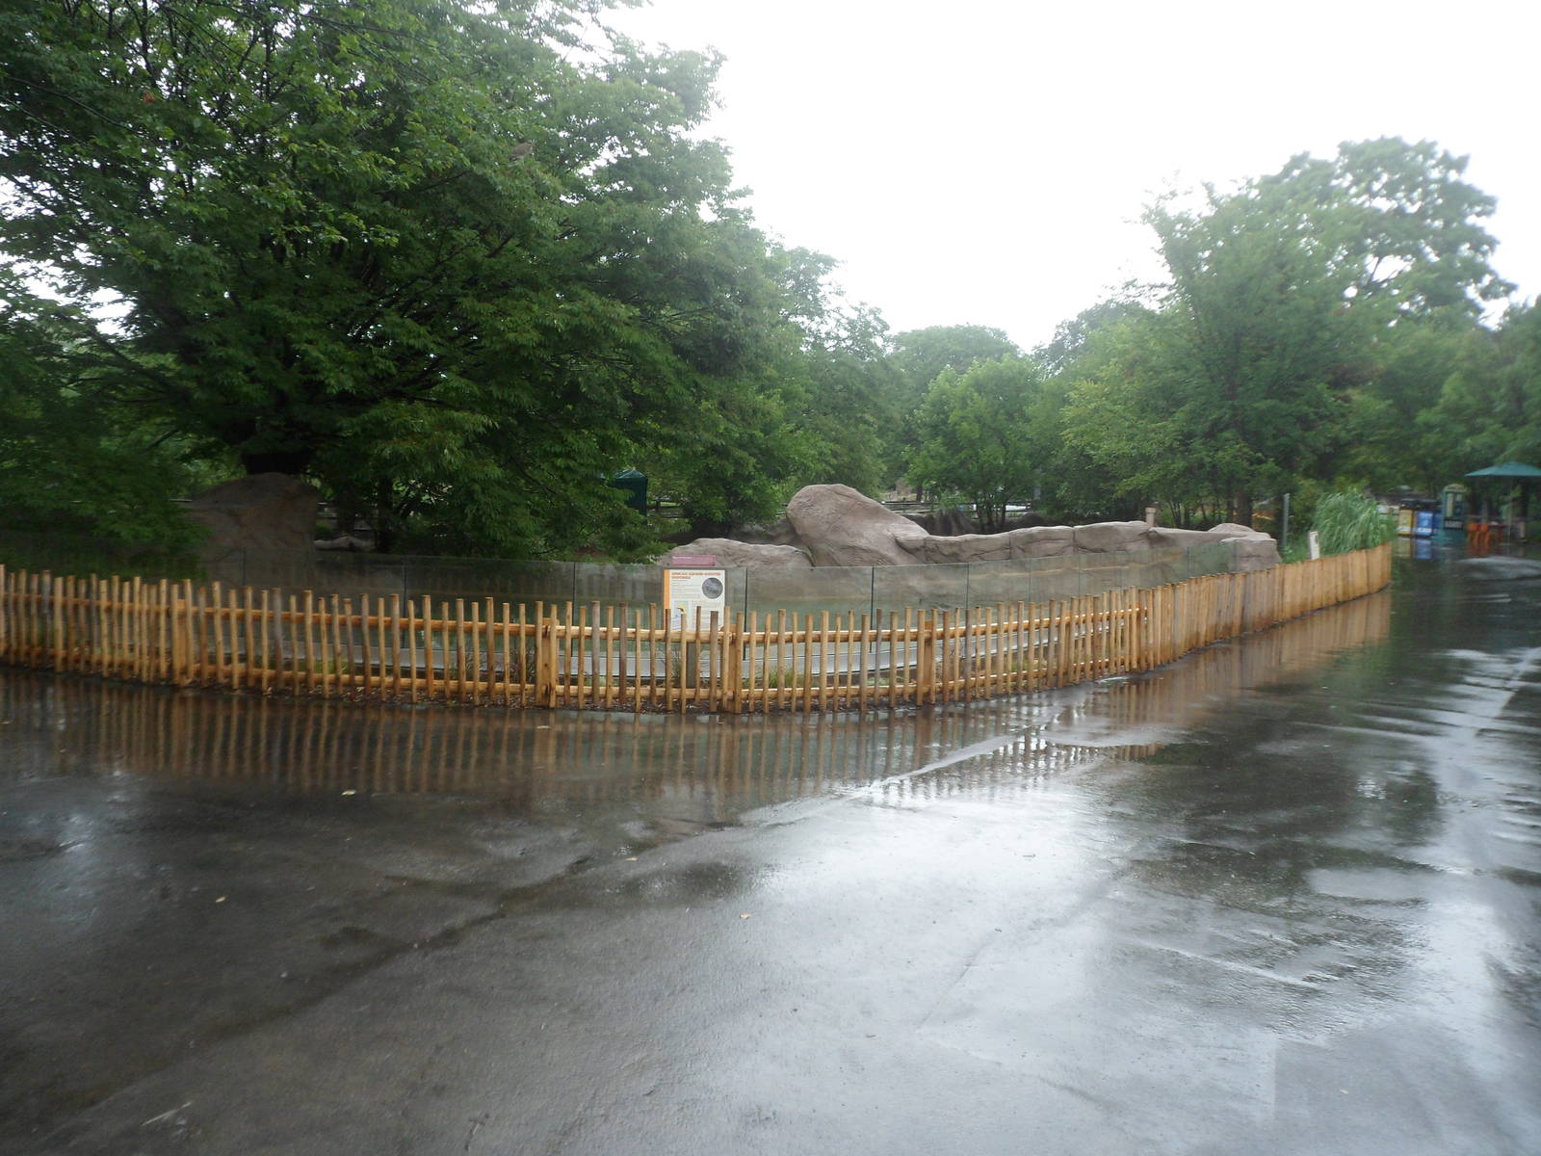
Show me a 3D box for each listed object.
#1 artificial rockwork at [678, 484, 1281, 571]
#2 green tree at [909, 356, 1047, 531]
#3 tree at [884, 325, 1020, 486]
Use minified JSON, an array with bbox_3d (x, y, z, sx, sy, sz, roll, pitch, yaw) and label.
[{"bbox_3d":[3.250,-0.551,16.200,9.000,1.350,2.400,-2,5,-29],"label":"artificial rockwork"},{"bbox_3d":[6.220,-4.020,36.000,4.000,5.200,4.000,1,4,0],"label":"green tree"},{"bbox_3d":[9.408,-8.228,62.000,7.200,9.500,7.200,1,4,0],"label":"tree"}]

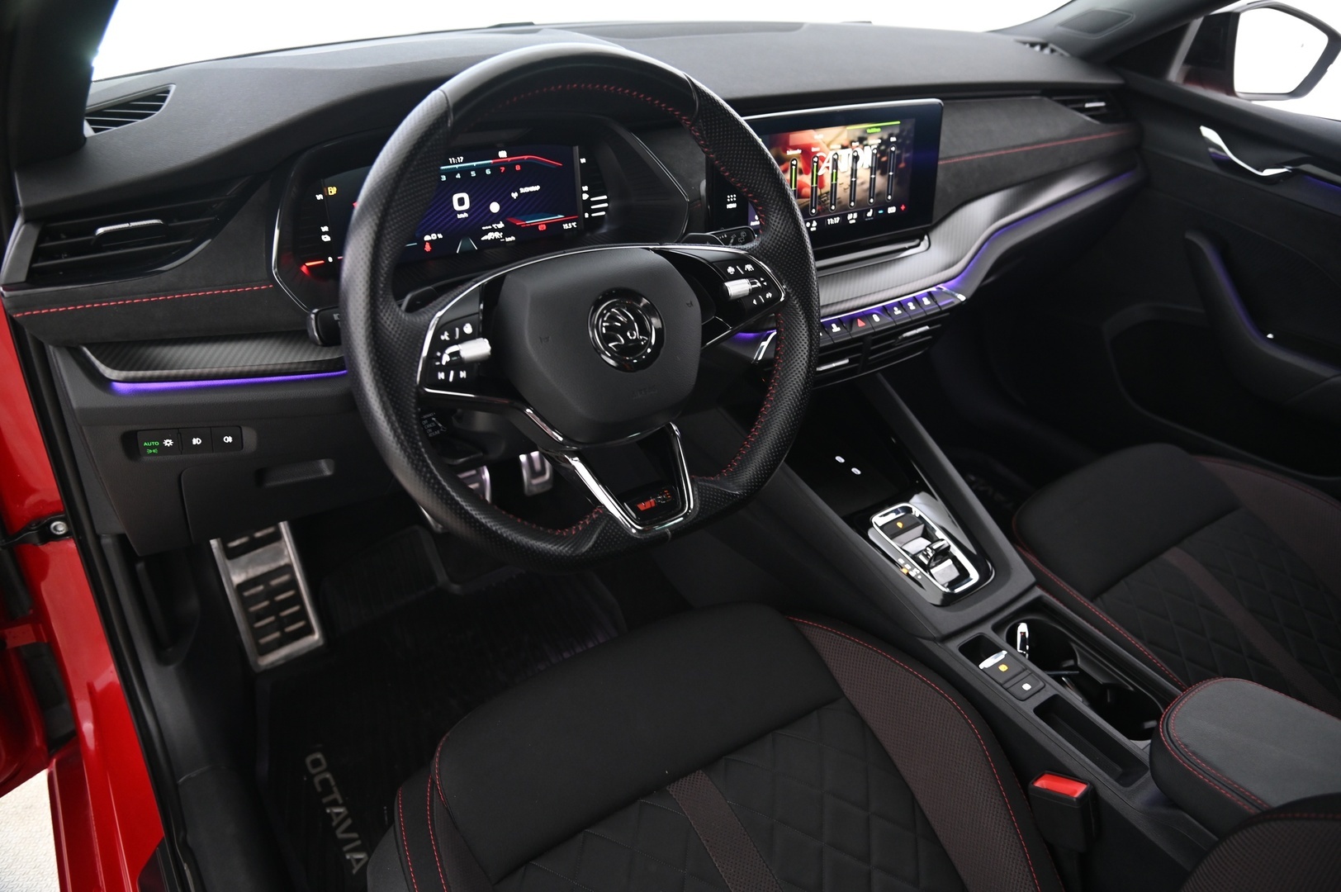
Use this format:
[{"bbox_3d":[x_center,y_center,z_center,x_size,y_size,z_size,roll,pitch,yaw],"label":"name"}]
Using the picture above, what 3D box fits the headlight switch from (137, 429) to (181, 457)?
[{"bbox_3d":[-0.414,-0.004,0.723,0.031,0.025,0.015,-11,36,-21],"label":"headlight switch"}]

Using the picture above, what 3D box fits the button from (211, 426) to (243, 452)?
[{"bbox_3d":[-0.369,-0.005,0.748,0.024,0.024,0.014,-11,36,-21],"label":"button"}]

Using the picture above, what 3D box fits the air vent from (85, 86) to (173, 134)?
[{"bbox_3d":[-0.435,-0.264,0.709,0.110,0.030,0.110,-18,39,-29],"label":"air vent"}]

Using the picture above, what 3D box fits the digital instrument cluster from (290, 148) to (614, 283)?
[{"bbox_3d":[-0.196,-0.223,0.828,0.300,0.105,0.035,-18,27,-29],"label":"digital instrument cluster"}]

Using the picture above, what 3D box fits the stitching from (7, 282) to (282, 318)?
[{"bbox_3d":[-0.416,-0.119,0.716,0.187,0.012,0.012,-18,39,-29],"label":"stitching"}]

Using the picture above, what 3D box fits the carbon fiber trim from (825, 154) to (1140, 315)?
[{"bbox_3d":[0.432,-0.286,1.119,0.770,0.080,0.180,-18,39,-29],"label":"carbon fiber trim"}]

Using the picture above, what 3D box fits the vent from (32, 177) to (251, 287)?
[{"bbox_3d":[-0.417,-0.174,0.710,0.180,0.078,0.048,-18,34,-29],"label":"vent"}]

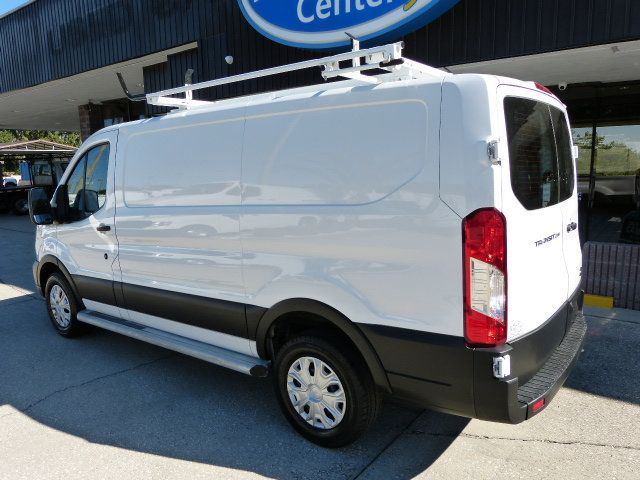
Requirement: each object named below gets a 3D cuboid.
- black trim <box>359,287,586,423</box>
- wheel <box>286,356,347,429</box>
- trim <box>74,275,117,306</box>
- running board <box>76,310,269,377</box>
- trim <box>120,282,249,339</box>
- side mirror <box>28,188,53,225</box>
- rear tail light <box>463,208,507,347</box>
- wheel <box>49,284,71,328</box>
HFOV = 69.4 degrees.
[{"bbox_3d":[1.158,0.493,2.977,0.857,0.449,2.040,3,10,38],"label":"black trim"},{"bbox_3d":[0.009,0.884,2.739,0.439,0.439,0.143,4,11,38],"label":"wheel"},{"bbox_3d":[-2.013,0.441,4.157,0.704,0.230,0.051,3,10,38],"label":"trim"},{"bbox_3d":[-1.282,0.729,3.611,2.326,0.097,0.173,4,11,38],"label":"running board"},{"bbox_3d":[-1.034,0.487,3.381,1.499,0.230,0.051,3,10,38],"label":"trim"},{"bbox_3d":[-2.579,-0.311,4.287,0.143,0.316,0.214,3,10,38],"label":"side mirror"},{"bbox_3d":[0.723,0.170,2.022,0.184,0.602,0.133,3,10,38],"label":"rear tail light"},{"bbox_3d":[-2.639,0.679,4.807,0.439,0.439,0.143,4,11,38],"label":"wheel"}]

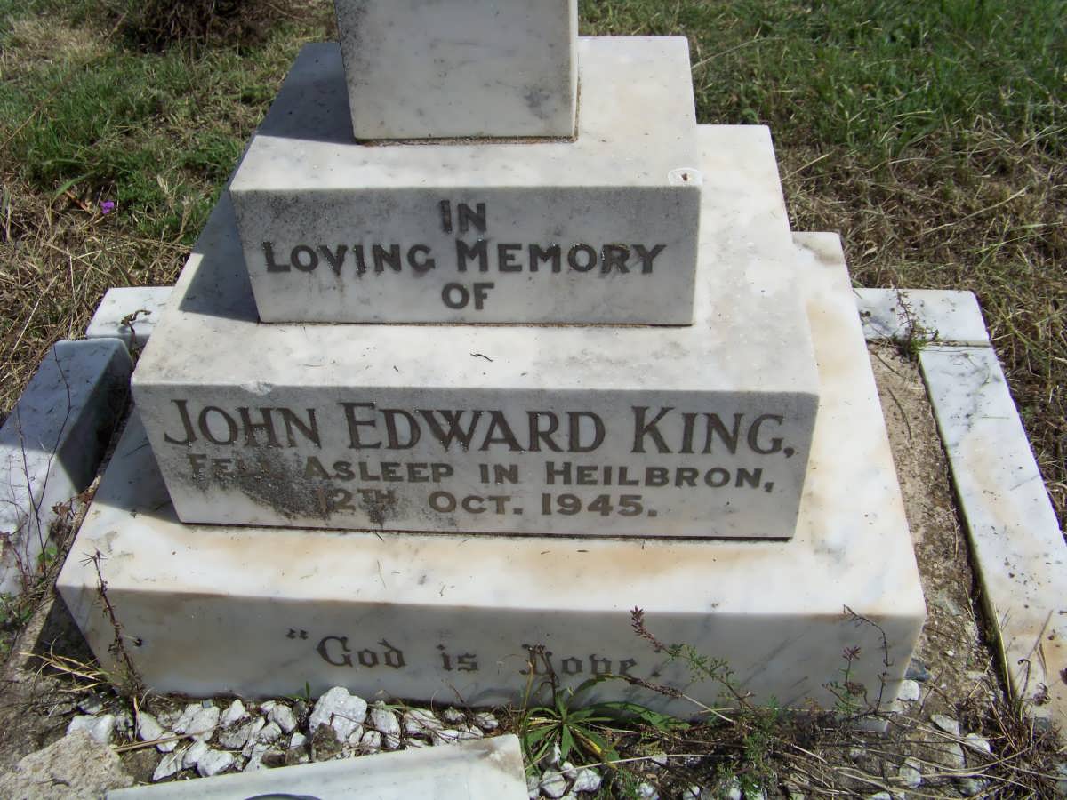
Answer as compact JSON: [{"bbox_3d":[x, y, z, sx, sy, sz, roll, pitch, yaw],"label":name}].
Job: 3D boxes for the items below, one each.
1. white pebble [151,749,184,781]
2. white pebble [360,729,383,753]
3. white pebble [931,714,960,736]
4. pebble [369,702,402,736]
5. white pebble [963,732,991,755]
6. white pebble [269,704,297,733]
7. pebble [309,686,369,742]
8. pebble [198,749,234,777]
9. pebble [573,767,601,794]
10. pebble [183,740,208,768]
[{"bbox_3d":[-0.309,0.310,0.940,0.029,0.017,0.017,-21,45,-19],"label":"white pebble"},{"bbox_3d":[-0.155,0.325,1.057,0.022,0.017,0.023,1,43,5],"label":"white pebble"},{"bbox_3d":[0.348,0.274,0.938,0.025,0.014,0.015,18,46,22],"label":"white pebble"},{"bbox_3d":[-0.141,0.307,1.066,0.029,0.022,0.035,1,43,5],"label":"pebble"},{"bbox_3d":[0.411,0.318,1.028,0.026,0.017,0.020,1,43,5],"label":"white pebble"},{"bbox_3d":[-0.242,0.308,1.072,0.026,0.020,0.034,1,43,5],"label":"white pebble"},{"bbox_3d":[-0.187,0.301,1.063,0.054,0.038,0.056,1,43,5],"label":"pebble"},{"bbox_3d":[-0.269,0.306,0.940,0.029,0.019,0.022,-21,45,-18],"label":"pebble"},{"bbox_3d":[0.049,0.349,1.019,0.026,0.018,0.025,1,43,5],"label":"pebble"},{"bbox_3d":[-0.288,0.303,0.946,0.016,0.017,0.026,15,45,19],"label":"pebble"}]

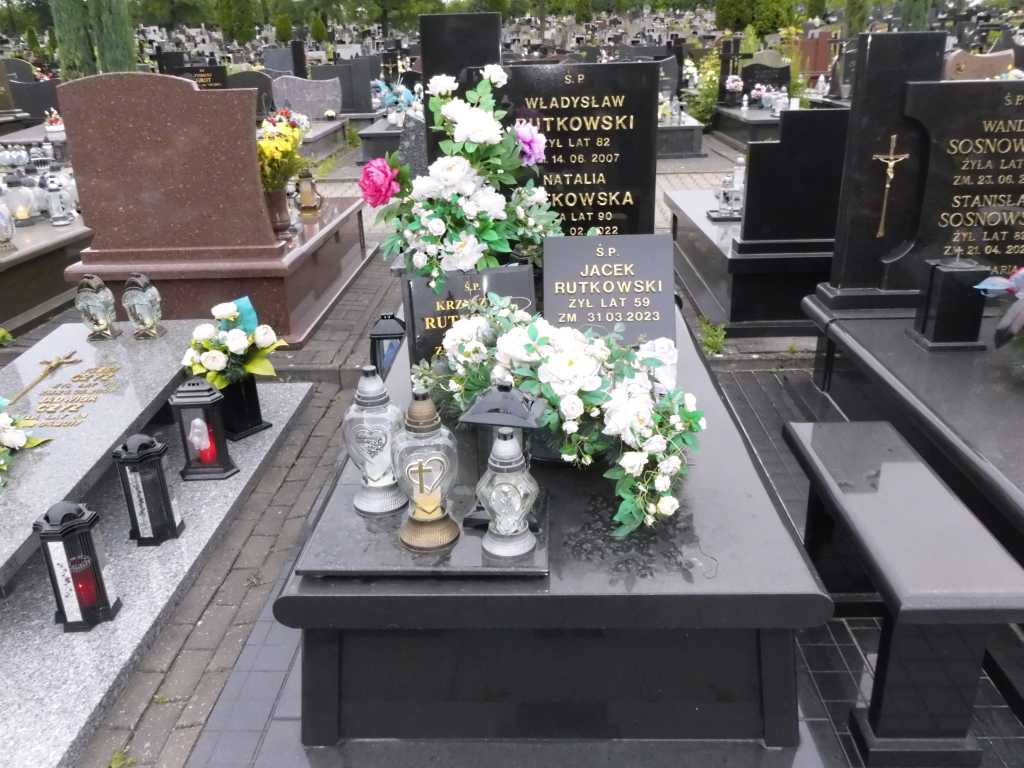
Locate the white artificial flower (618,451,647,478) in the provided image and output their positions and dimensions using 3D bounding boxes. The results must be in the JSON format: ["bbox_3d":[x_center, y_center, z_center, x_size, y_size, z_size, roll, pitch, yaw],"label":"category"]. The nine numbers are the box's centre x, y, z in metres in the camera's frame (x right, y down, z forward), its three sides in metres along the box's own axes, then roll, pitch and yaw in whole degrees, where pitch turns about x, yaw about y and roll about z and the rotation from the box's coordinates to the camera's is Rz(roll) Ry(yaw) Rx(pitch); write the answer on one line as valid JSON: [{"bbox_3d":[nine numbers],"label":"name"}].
[{"bbox_3d":[0.294,0.192,2.001,0.072,0.063,0.060,-1,22,2],"label":"white artificial flower"}]

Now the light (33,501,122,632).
[{"bbox_3d":[-1.227,0.498,2.337,0.160,0.359,0.160,-1,22,2],"label":"light"}]

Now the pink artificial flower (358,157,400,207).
[{"bbox_3d":[-0.459,-0.700,2.863,0.135,0.168,0.100,12,26,30],"label":"pink artificial flower"}]

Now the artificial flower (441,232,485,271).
[{"bbox_3d":[-0.156,-0.426,2.662,0.148,0.122,0.090,-3,22,-3],"label":"artificial flower"}]

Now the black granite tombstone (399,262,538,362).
[{"bbox_3d":[-0.130,-0.209,2.716,0.425,0.325,0.040,-5,2,-9],"label":"black granite tombstone"}]

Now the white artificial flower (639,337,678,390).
[{"bbox_3d":[0.393,-0.055,2.222,0.108,0.128,0.099,2,22,10],"label":"white artificial flower"}]

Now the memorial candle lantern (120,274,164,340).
[{"bbox_3d":[-1.639,-0.346,3.648,0.155,0.277,0.105,-1,26,2],"label":"memorial candle lantern"}]

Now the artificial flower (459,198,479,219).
[{"bbox_3d":[-0.159,-0.640,3.020,0.067,0.066,0.061,0,22,2],"label":"artificial flower"}]

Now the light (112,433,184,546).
[{"bbox_3d":[-1.246,0.345,2.846,0.165,0.385,0.165,0,22,2],"label":"light"}]

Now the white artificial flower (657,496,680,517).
[{"bbox_3d":[0.368,0.285,1.946,0.056,0.051,0.054,3,23,11],"label":"white artificial flower"}]

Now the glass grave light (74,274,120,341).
[{"bbox_3d":[-1.823,-0.341,3.618,0.163,0.271,0.143,-1,22,2],"label":"glass grave light"}]

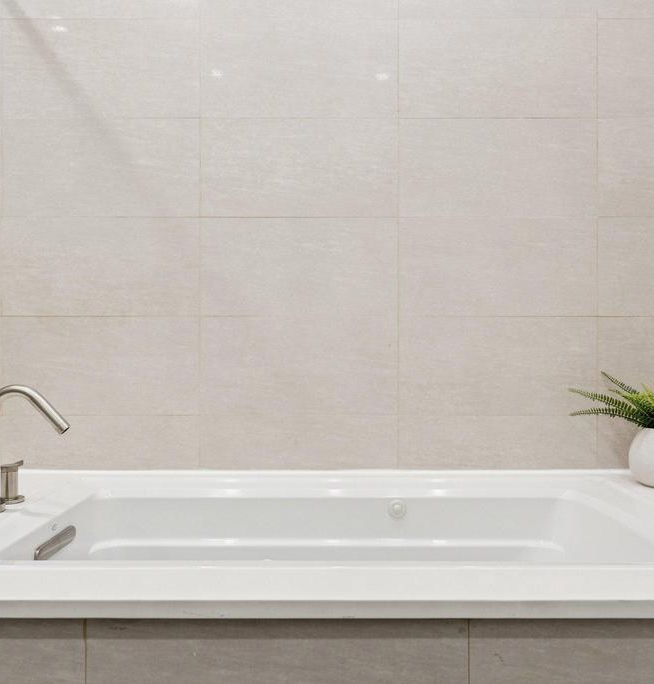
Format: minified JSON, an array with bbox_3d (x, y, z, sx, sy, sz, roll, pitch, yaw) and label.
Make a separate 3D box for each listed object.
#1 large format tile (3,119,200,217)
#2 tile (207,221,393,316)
[{"bbox_3d":[-0.693,-0.533,2.099,0.607,0.302,0.010,0,0,0],"label":"large format tile"},{"bbox_3d":[-0.084,-0.229,2.099,0.606,0.302,0.010,0,0,0],"label":"tile"}]

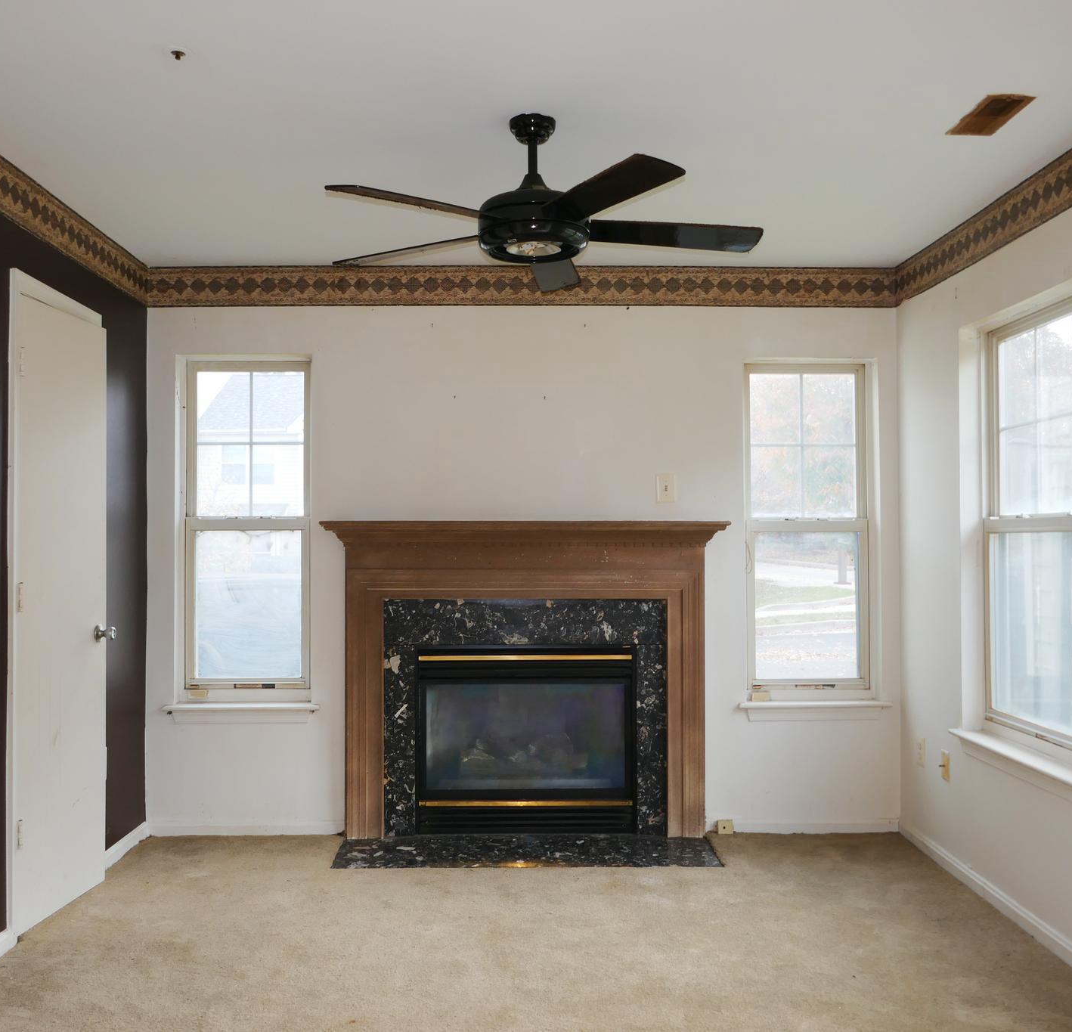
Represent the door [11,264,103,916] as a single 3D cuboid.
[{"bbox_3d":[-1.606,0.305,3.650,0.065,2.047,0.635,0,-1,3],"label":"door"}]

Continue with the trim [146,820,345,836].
[{"bbox_3d":[-1.230,1.330,4.577,0.842,0.065,0.016,0,-1,-1],"label":"trim"}]

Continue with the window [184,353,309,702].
[{"bbox_3d":[-1.255,0.052,4.703,0.577,1.468,0.090,0,-1,-1],"label":"window"}]

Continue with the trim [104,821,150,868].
[{"bbox_3d":[-1.649,1.320,4.313,0.016,0.072,0.515,0,-1,-1],"label":"trim"}]

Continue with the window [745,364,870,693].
[{"bbox_3d":[1.193,0.049,4.751,0.574,1.455,0.090,0,-1,-1],"label":"window"}]

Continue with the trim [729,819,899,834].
[{"bbox_3d":[1.183,1.331,4.624,0.765,0.065,0.016,0,-1,-1],"label":"trim"}]

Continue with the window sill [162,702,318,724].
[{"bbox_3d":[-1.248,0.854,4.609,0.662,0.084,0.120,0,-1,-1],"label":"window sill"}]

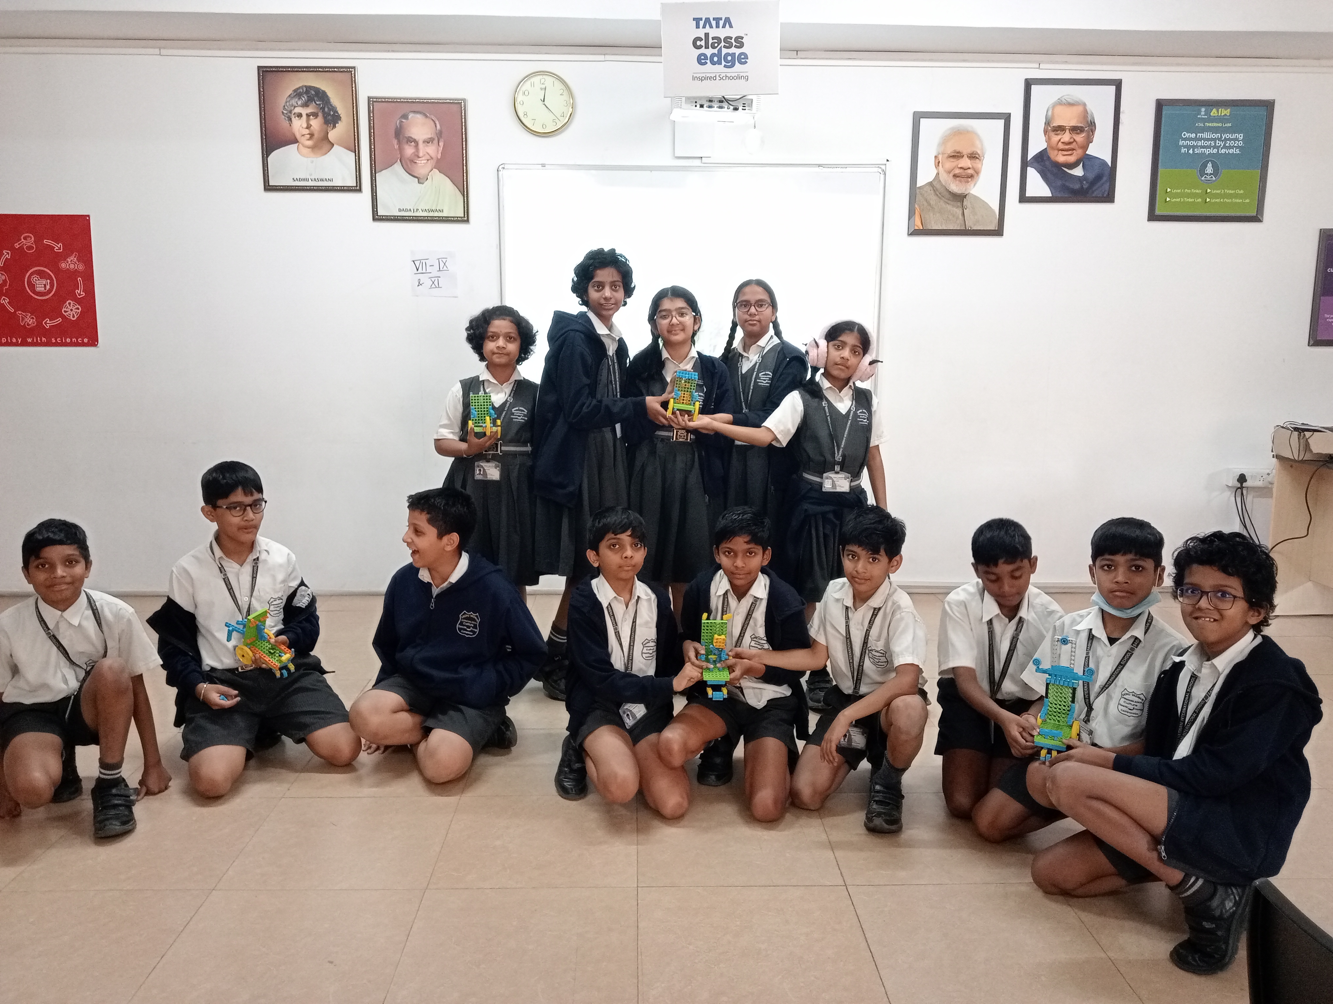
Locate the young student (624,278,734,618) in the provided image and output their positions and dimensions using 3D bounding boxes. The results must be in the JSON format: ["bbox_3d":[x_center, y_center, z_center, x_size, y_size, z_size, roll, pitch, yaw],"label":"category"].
[{"bbox_3d":[0.042,-0.024,3.873,0.400,1.480,0.330,0,10,-2],"label":"young student"}]

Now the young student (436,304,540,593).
[{"bbox_3d":[-0.629,0.003,3.901,0.380,1.410,0.320,0,10,-2],"label":"young student"}]

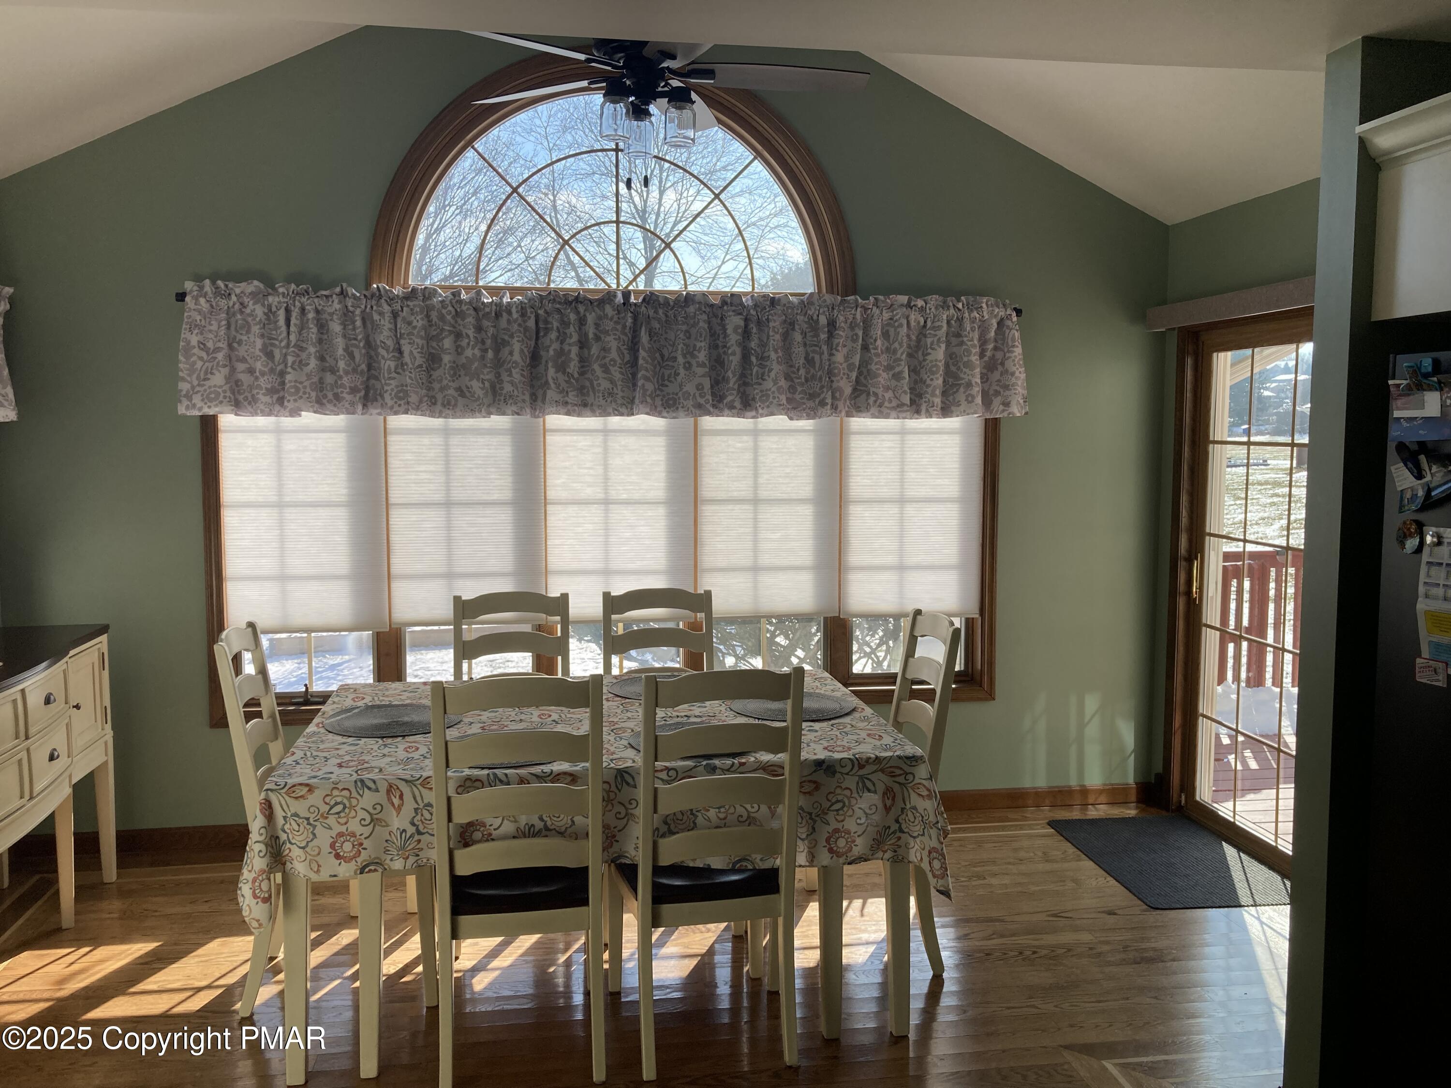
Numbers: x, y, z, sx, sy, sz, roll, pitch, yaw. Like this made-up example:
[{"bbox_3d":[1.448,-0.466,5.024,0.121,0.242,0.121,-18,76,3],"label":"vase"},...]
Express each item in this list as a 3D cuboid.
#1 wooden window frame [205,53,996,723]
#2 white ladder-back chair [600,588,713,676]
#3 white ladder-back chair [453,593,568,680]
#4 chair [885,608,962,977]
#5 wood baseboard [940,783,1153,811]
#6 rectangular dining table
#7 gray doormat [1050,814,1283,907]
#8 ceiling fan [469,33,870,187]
[{"bbox_3d":[-0.432,-0.599,4.682,3.187,2.597,0.130,-1,6,-8],"label":"wooden window frame"},{"bbox_3d":[-0.201,0.719,3.965,0.475,1.050,0.585,-1,6,-8],"label":"white ladder-back chair"},{"bbox_3d":[-0.710,0.727,3.895,0.475,1.050,0.585,-1,6,-8],"label":"white ladder-back chair"},{"bbox_3d":[0.376,0.751,3.631,0.585,1.050,0.475,-1,6,-8],"label":"chair"},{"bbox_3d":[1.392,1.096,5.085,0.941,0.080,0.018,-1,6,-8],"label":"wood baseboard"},{"bbox_3d":[-0.378,0.899,3.532,1.740,0.776,1.210,-1,6,-8],"label":"rectangular dining table"},{"bbox_3d":[1.701,1.189,4.476,0.610,0.010,0.915,-1,6,-8],"label":"gray doormat"},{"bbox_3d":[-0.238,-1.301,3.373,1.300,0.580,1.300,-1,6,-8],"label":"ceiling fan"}]

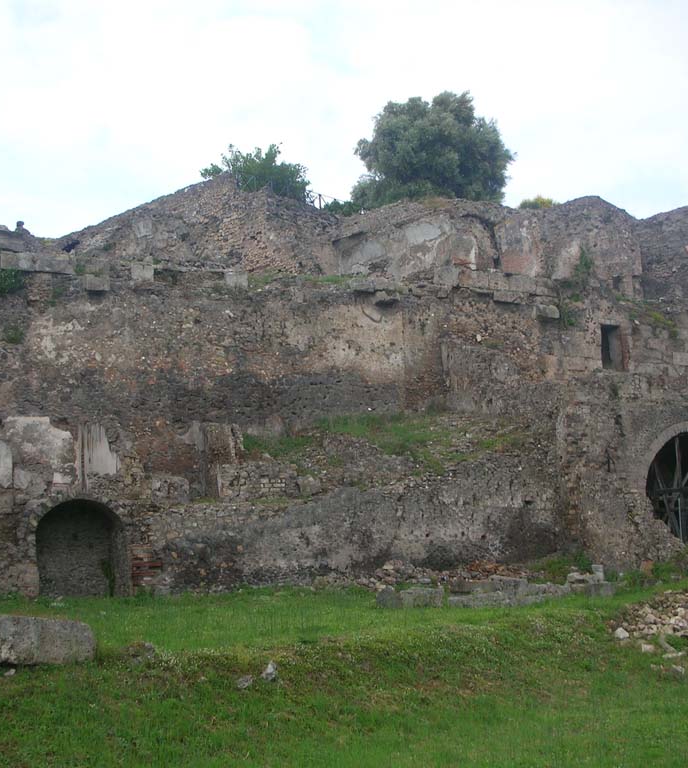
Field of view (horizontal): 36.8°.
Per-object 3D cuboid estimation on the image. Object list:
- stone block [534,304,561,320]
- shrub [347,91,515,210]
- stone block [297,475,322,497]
[{"bbox_3d":[7.133,-2.516,37.175,1.035,0.474,0.600,1,-8,-22],"label":"stone block"},{"bbox_3d":[3.604,-9.465,42.603,6.600,5.200,5.800,2,-9,-17],"label":"shrub"},{"bbox_3d":[-1.036,3.012,30.563,0.616,0.585,0.550,0,-8,-15],"label":"stone block"}]

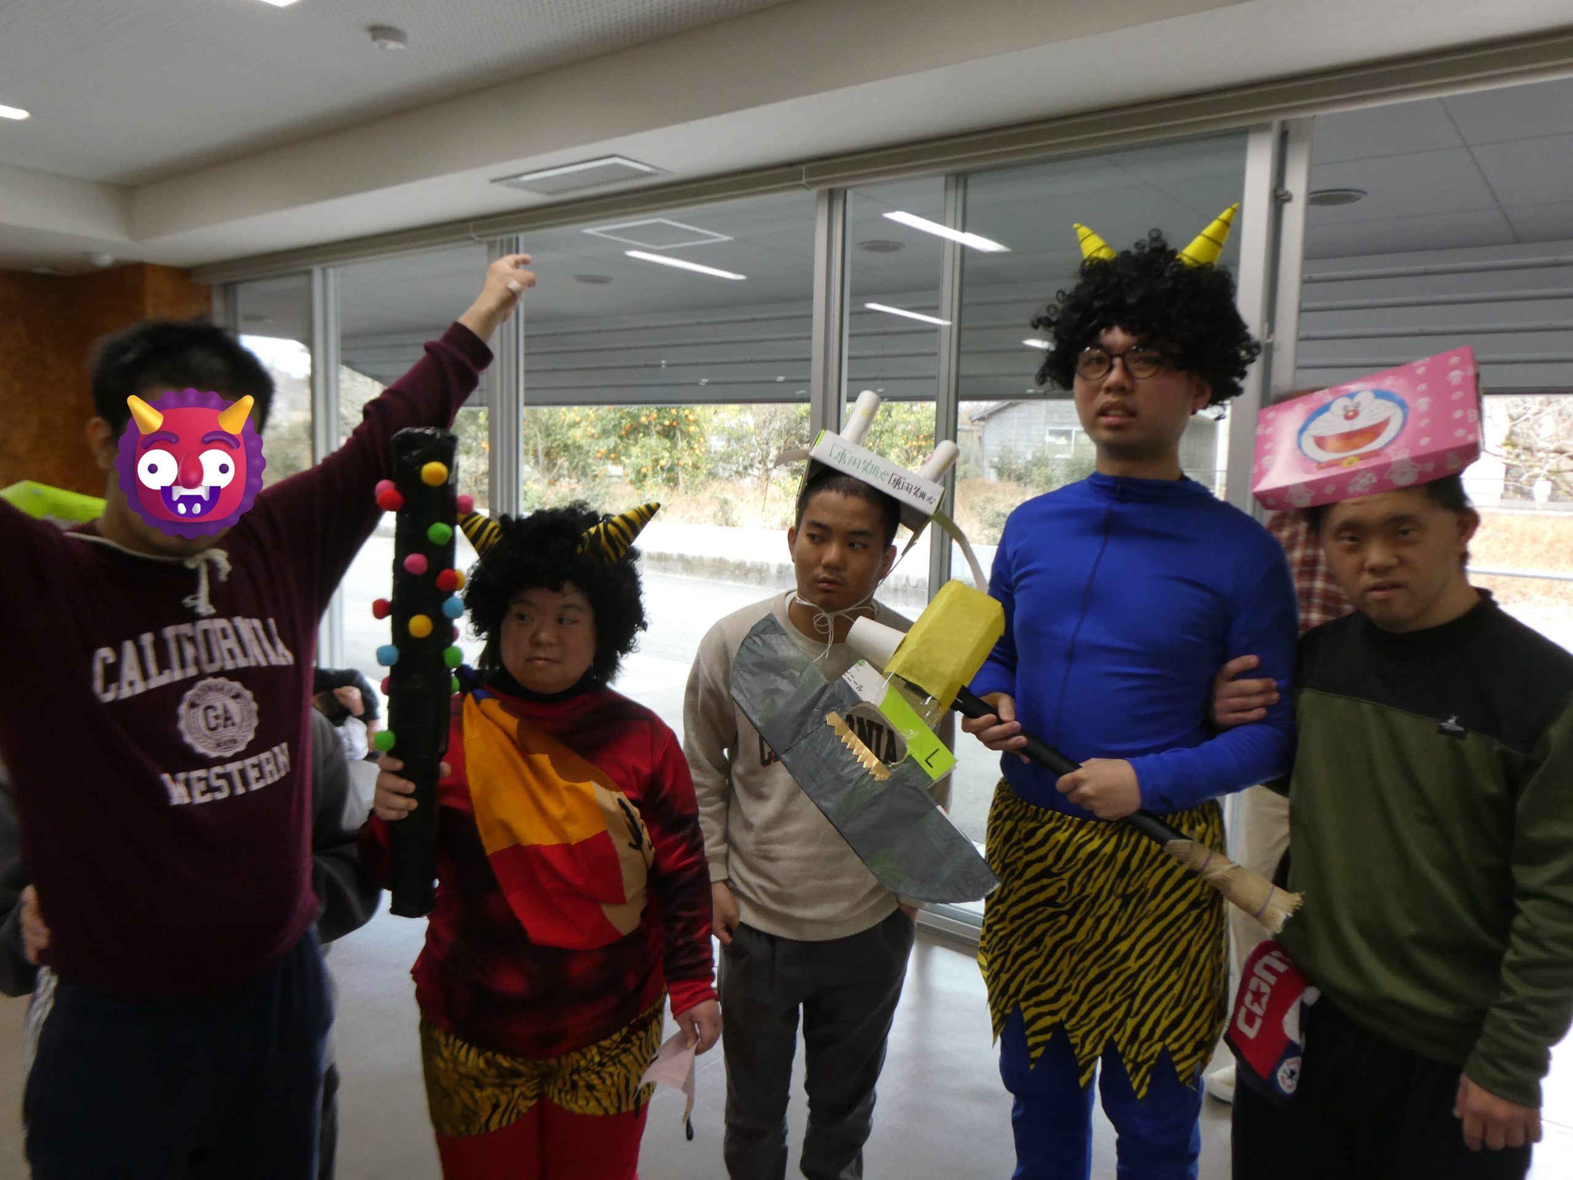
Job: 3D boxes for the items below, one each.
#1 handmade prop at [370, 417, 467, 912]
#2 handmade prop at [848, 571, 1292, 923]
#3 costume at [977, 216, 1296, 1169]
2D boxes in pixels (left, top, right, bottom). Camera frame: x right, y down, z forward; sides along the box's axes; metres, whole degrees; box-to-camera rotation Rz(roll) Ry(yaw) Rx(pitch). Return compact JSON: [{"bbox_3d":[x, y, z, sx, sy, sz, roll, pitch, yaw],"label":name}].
[{"bbox_3d":[-0.431,0.119,1.280,0.095,0.602,0.095,7,17,0],"label":"handmade prop"},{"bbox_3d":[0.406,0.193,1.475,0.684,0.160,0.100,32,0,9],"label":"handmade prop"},{"bbox_3d":[0.506,0.409,1.661,0.500,1.850,0.360,6,8,38],"label":"costume"}]

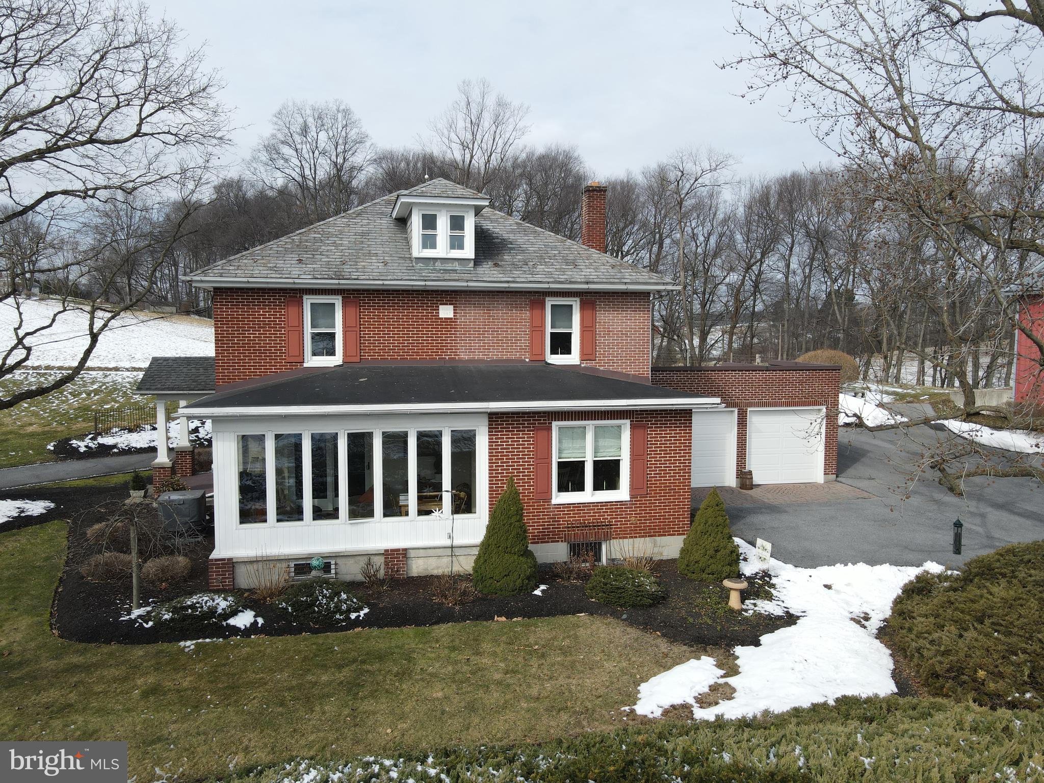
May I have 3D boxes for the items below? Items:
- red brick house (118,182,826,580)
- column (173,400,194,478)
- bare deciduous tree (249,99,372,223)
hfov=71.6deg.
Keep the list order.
[{"bbox_3d":[-0.227,-1.531,20.171,19.030,9.020,13.200,-1,5,-11],"label":"red brick house"},{"bbox_3d":[-9.620,1.216,20.622,0.480,2.380,0.480,-1,5,-11],"label":"column"},{"bbox_3d":[-20.971,-17.889,72.000,12.200,22.300,12.200,-1,5,-11],"label":"bare deciduous tree"}]

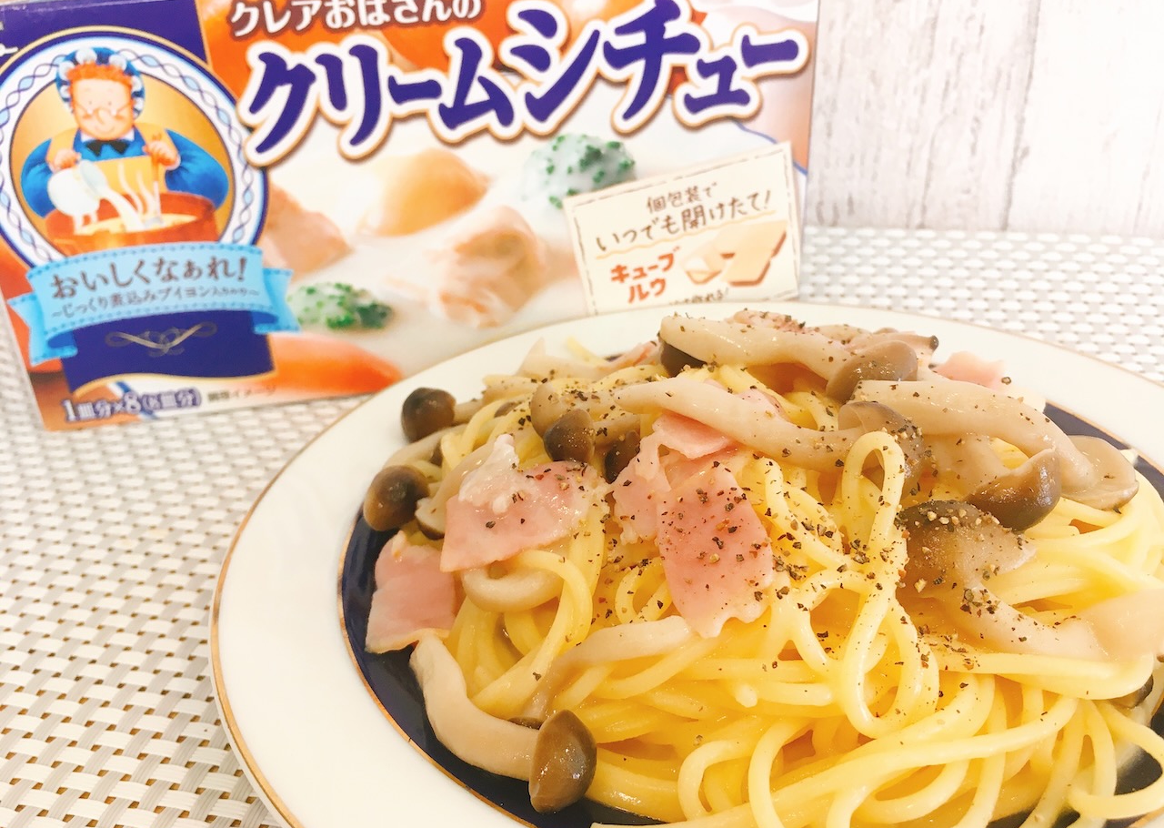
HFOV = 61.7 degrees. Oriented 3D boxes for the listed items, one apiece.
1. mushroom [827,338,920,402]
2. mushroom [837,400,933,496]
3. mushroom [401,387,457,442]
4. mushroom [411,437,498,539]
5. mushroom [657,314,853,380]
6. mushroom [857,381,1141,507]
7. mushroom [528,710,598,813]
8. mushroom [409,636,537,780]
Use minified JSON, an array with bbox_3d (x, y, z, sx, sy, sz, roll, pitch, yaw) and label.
[{"bbox_3d":[0.044,-0.006,0.148,0.013,0.013,0.007,-23,53,-32],"label":"mushroom"},{"bbox_3d":[0.041,0.005,0.131,0.009,0.012,0.012,16,31,9],"label":"mushroom"},{"bbox_3d":[-0.030,0.000,0.188,0.009,0.010,0.010,8,16,-38],"label":"mushroom"},{"bbox_3d":[-0.020,0.012,0.154,0.009,0.009,0.017,35,73,0],"label":"mushroom"},{"bbox_3d":[0.028,-0.011,0.157,0.030,0.007,0.007,11,31,19],"label":"mushroom"},{"bbox_3d":[0.058,0.004,0.138,0.039,0.011,0.010,17,28,-4],"label":"mushroom"},{"bbox_3d":[-0.002,0.042,0.119,0.007,0.012,0.012,13,32,24],"label":"mushroom"},{"bbox_3d":[-0.014,0.039,0.127,0.010,0.007,0.025,-23,40,-32],"label":"mushroom"}]

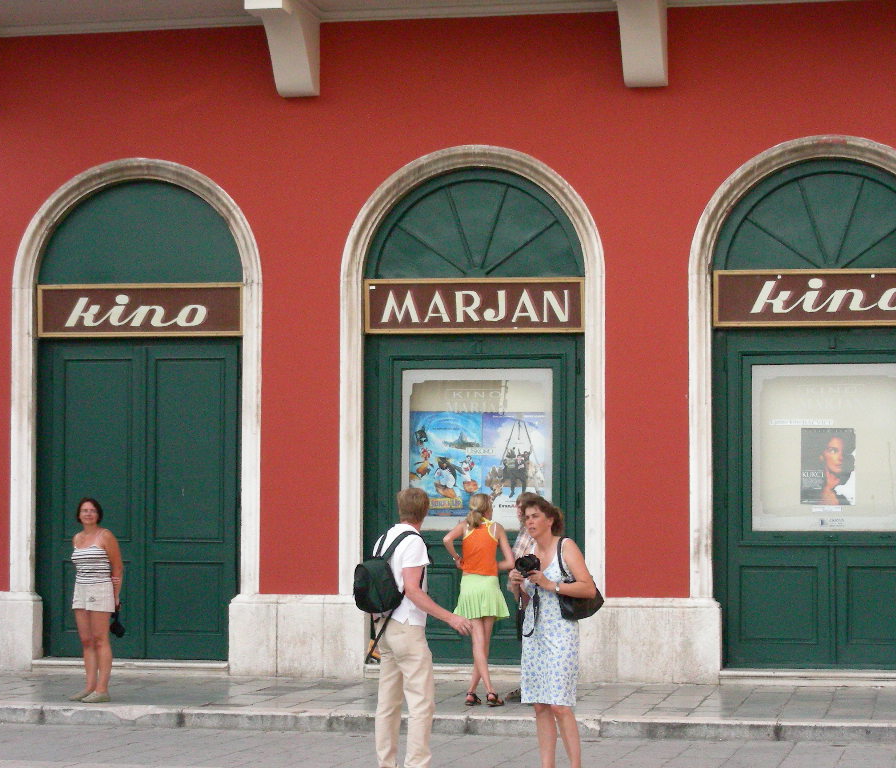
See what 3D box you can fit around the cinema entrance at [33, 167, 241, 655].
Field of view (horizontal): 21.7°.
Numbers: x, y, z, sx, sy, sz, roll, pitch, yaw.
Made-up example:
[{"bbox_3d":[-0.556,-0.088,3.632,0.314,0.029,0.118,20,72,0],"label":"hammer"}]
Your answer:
[{"bbox_3d":[-2.931,0.319,22.089,2.101,4.566,0.220,-1,-3,12],"label":"cinema entrance"}]

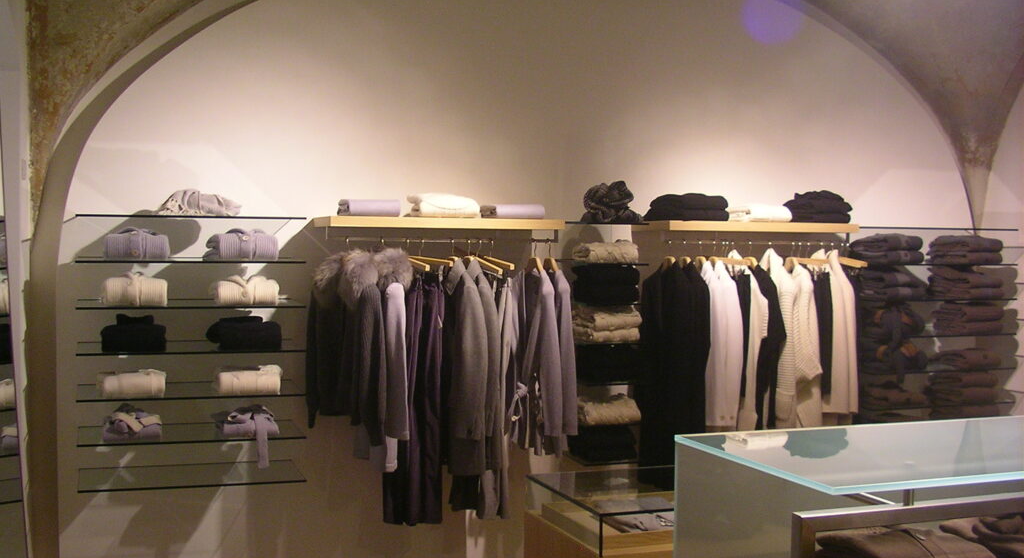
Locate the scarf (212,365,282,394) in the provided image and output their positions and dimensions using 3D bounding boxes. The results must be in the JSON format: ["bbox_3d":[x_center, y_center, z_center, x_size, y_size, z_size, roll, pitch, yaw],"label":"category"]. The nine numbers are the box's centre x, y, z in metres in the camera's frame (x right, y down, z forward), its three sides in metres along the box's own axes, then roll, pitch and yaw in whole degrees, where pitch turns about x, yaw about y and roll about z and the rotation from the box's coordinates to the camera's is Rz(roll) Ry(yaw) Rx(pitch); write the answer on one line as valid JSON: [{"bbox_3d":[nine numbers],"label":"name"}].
[{"bbox_3d":[-1.100,0.413,4.674,0.246,0.089,0.276,0,3,-19],"label":"scarf"}]

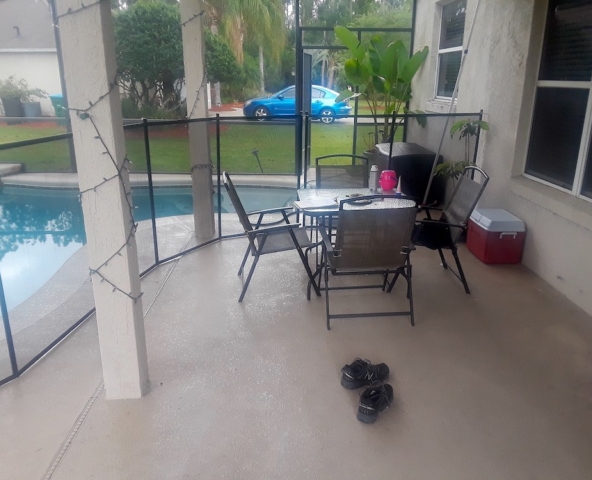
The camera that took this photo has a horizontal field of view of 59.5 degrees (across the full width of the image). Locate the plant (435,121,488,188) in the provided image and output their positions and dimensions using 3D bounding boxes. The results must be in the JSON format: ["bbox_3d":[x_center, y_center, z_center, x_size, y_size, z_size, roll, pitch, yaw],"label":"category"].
[{"bbox_3d":[1.600,-0.647,5.045,0.470,1.050,0.470,0,18,0],"label":"plant"}]

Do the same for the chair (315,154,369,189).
[{"bbox_3d":[0.440,-0.241,4.487,0.575,0.920,0.690,-1,18,-3],"label":"chair"}]

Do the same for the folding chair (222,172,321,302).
[{"bbox_3d":[-0.184,-0.075,3.974,0.690,0.920,0.575,-2,18,-8],"label":"folding chair"}]

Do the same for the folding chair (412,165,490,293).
[{"bbox_3d":[1.055,-0.110,4.082,0.690,0.920,0.575,0,18,1],"label":"folding chair"}]

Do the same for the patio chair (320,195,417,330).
[{"bbox_3d":[0.479,0.063,3.546,0.575,0.920,0.690,-2,18,-5],"label":"patio chair"}]

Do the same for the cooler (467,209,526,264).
[{"bbox_3d":[1.807,-0.036,4.723,0.335,0.385,0.530,-1,18,-2],"label":"cooler"}]

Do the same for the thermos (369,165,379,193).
[{"bbox_3d":[0.612,-0.493,4.097,0.066,0.225,0.066,0,18,0],"label":"thermos"}]

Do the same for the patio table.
[{"bbox_3d":[0.446,0.034,3.978,0.840,0.710,0.790,-1,18,-3],"label":"patio table"}]

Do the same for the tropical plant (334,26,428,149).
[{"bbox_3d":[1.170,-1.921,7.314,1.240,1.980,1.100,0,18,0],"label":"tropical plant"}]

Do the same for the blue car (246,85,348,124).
[{"bbox_3d":[0.070,-5.651,21.399,4.500,1.460,1.760,2,18,7],"label":"blue car"}]

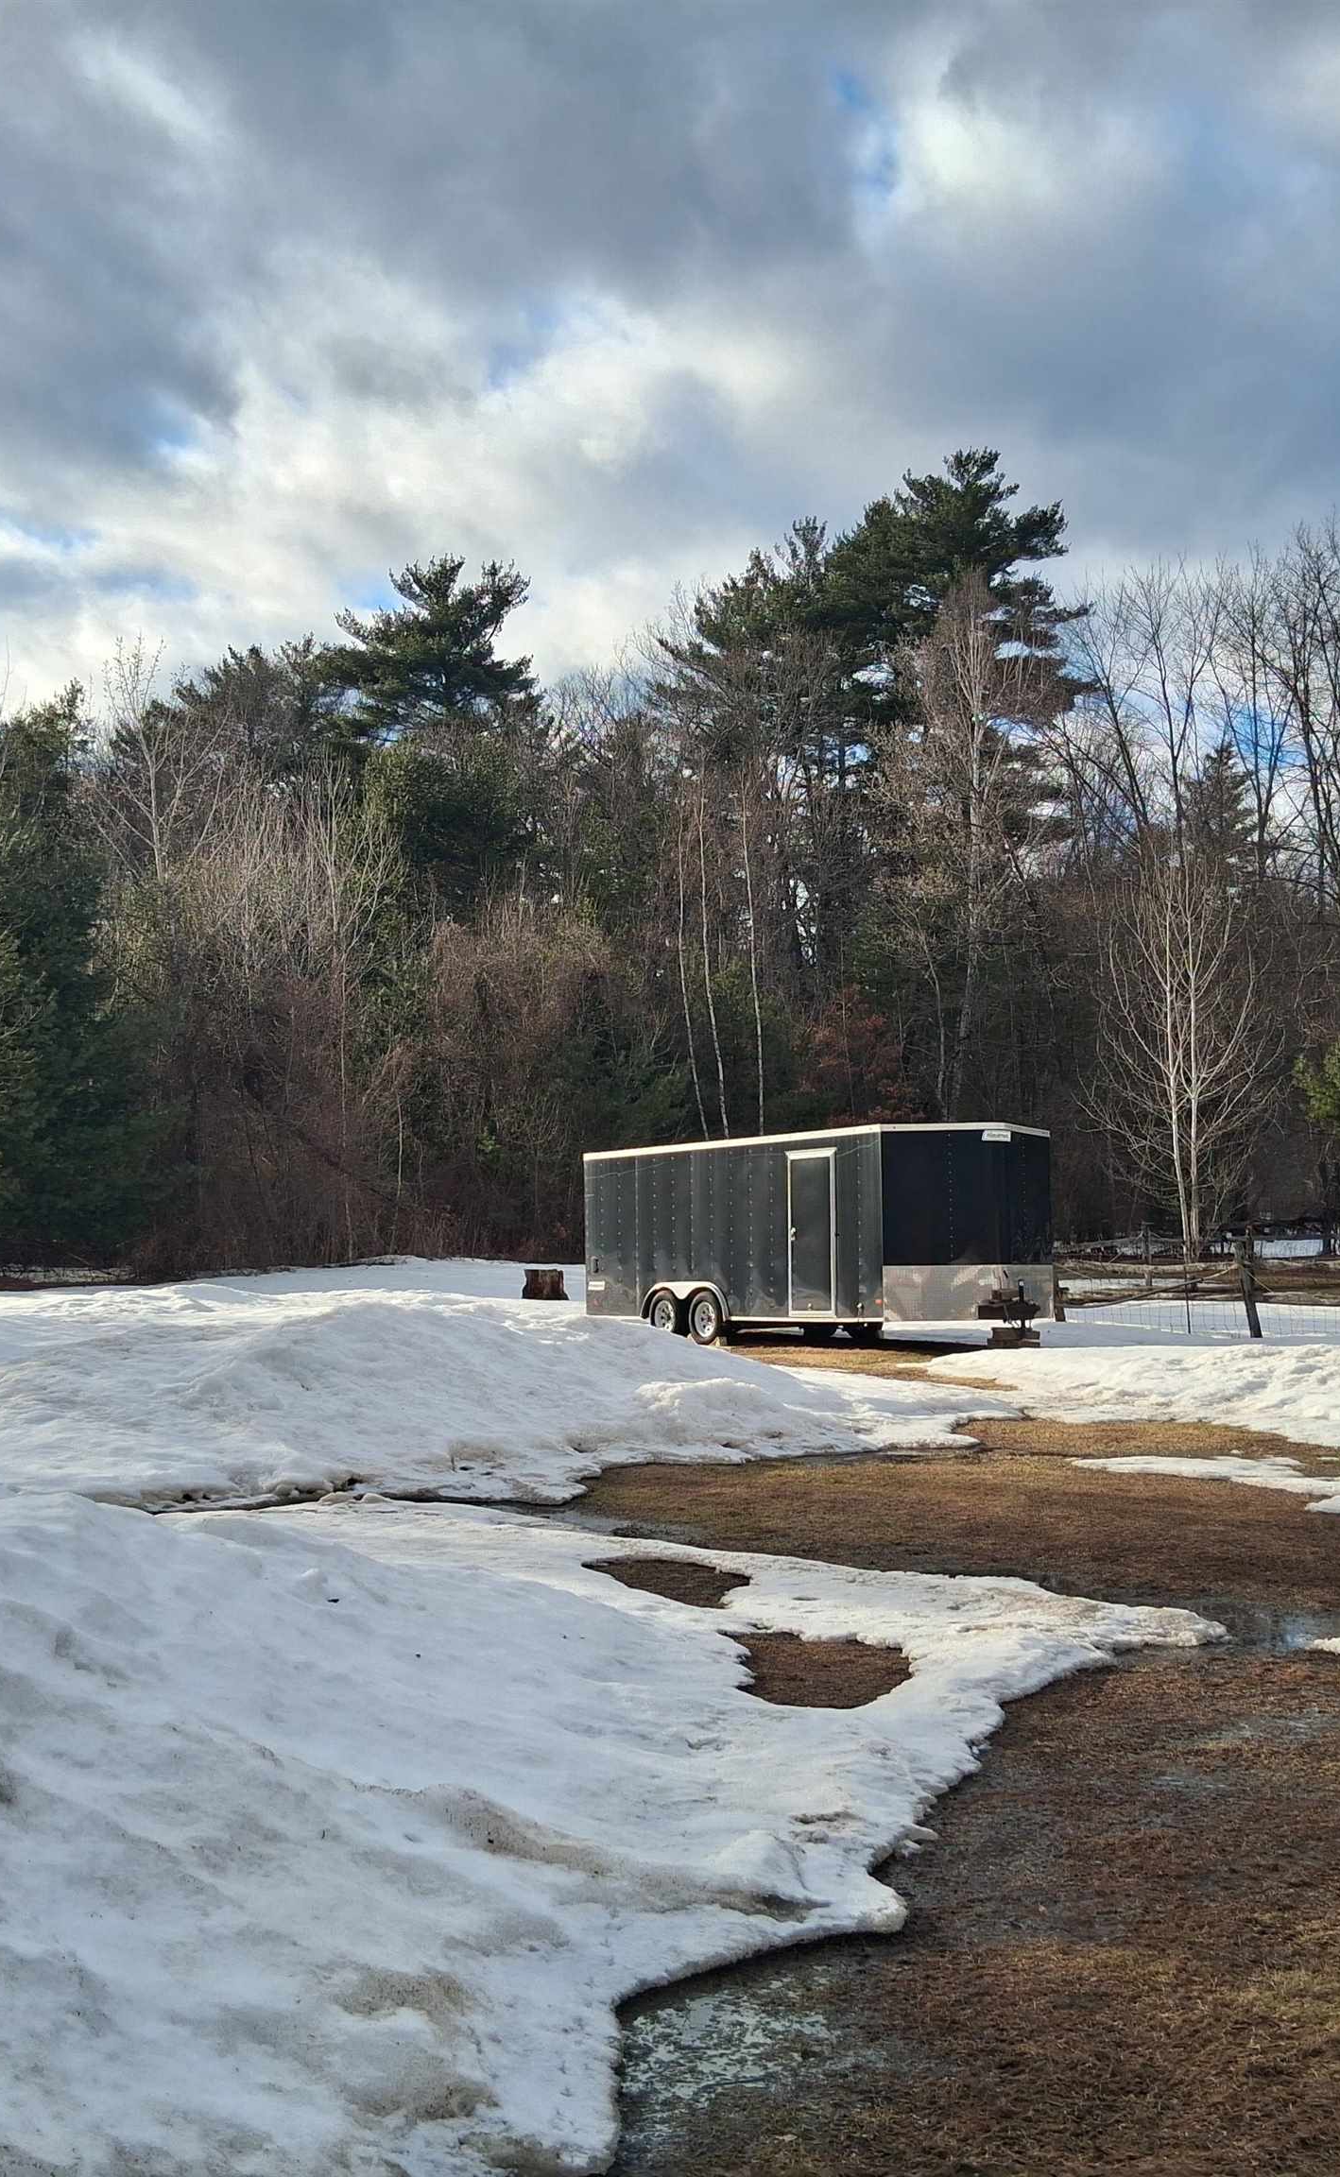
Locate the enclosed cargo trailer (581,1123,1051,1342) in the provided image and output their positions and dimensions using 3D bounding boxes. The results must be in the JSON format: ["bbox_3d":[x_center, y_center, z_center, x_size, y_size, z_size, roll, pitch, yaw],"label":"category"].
[{"bbox_3d":[1.944,1.849,26.378,2.544,2.465,7.260,3,-6,-34],"label":"enclosed cargo trailer"}]

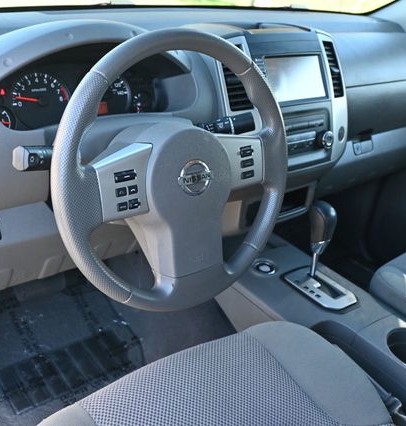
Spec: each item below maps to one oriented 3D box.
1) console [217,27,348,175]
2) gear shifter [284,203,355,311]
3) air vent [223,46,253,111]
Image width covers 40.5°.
[{"bbox_3d":[0.149,-0.218,1.103,0.345,0.270,0.100,-15,15,-36],"label":"console"},{"bbox_3d":[0.242,0.077,1.078,0.096,0.170,0.145,-15,35,-36],"label":"gear shifter"},{"bbox_3d":[0.056,-0.246,1.004,0.048,0.117,0.030,-10,8,-30],"label":"air vent"}]

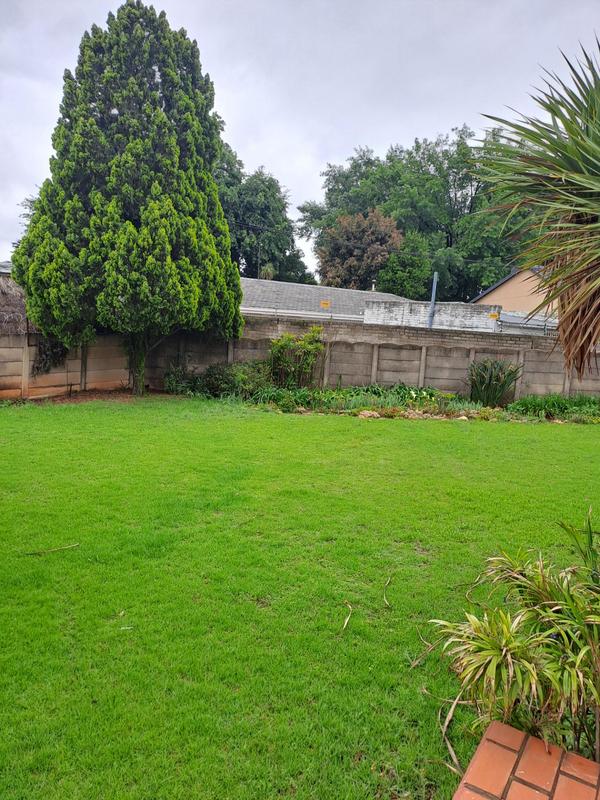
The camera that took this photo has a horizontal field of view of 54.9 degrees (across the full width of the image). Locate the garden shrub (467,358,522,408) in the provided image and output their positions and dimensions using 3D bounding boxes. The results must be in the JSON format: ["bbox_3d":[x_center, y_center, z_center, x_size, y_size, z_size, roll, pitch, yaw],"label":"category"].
[{"bbox_3d":[5.083,-0.431,15.100,1.400,1.280,1.250,4,5,0],"label":"garden shrub"}]

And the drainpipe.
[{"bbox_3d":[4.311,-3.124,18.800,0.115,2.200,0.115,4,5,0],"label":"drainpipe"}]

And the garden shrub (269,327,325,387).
[{"bbox_3d":[-0.093,-1.072,15.300,1.400,1.700,1.250,4,5,0],"label":"garden shrub"}]

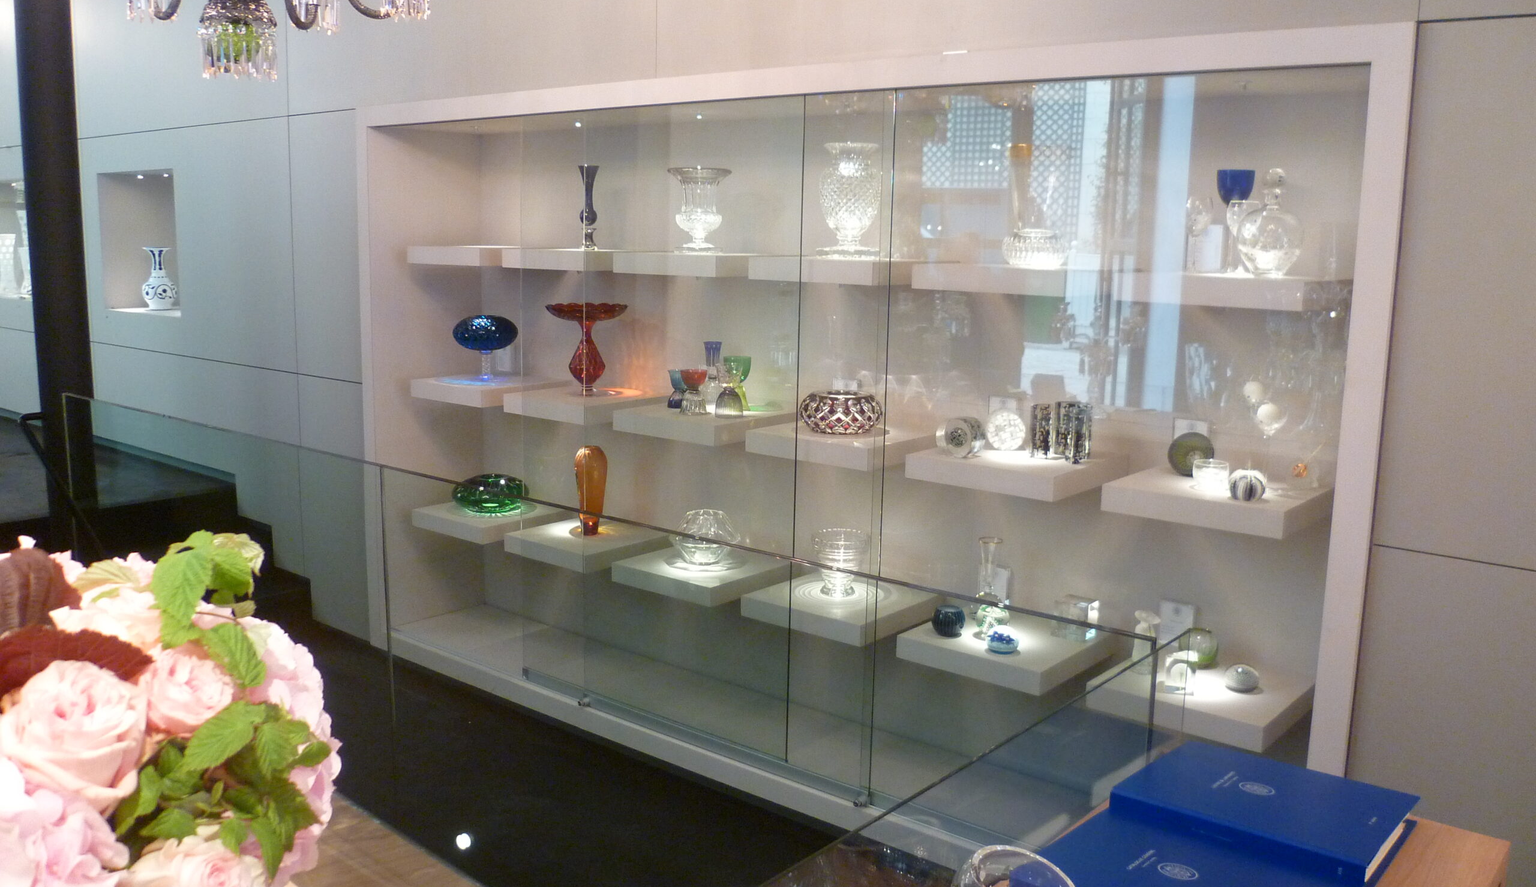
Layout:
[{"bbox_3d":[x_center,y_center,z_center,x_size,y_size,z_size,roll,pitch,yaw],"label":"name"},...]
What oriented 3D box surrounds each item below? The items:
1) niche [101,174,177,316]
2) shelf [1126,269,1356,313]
[{"bbox_3d":[-2.724,-0.913,5.666,0.731,0.625,0.291,9,12,38],"label":"niche"},{"bbox_3d":[1.091,-0.358,2.866,0.415,0.059,0.457,9,12,38],"label":"shelf"}]

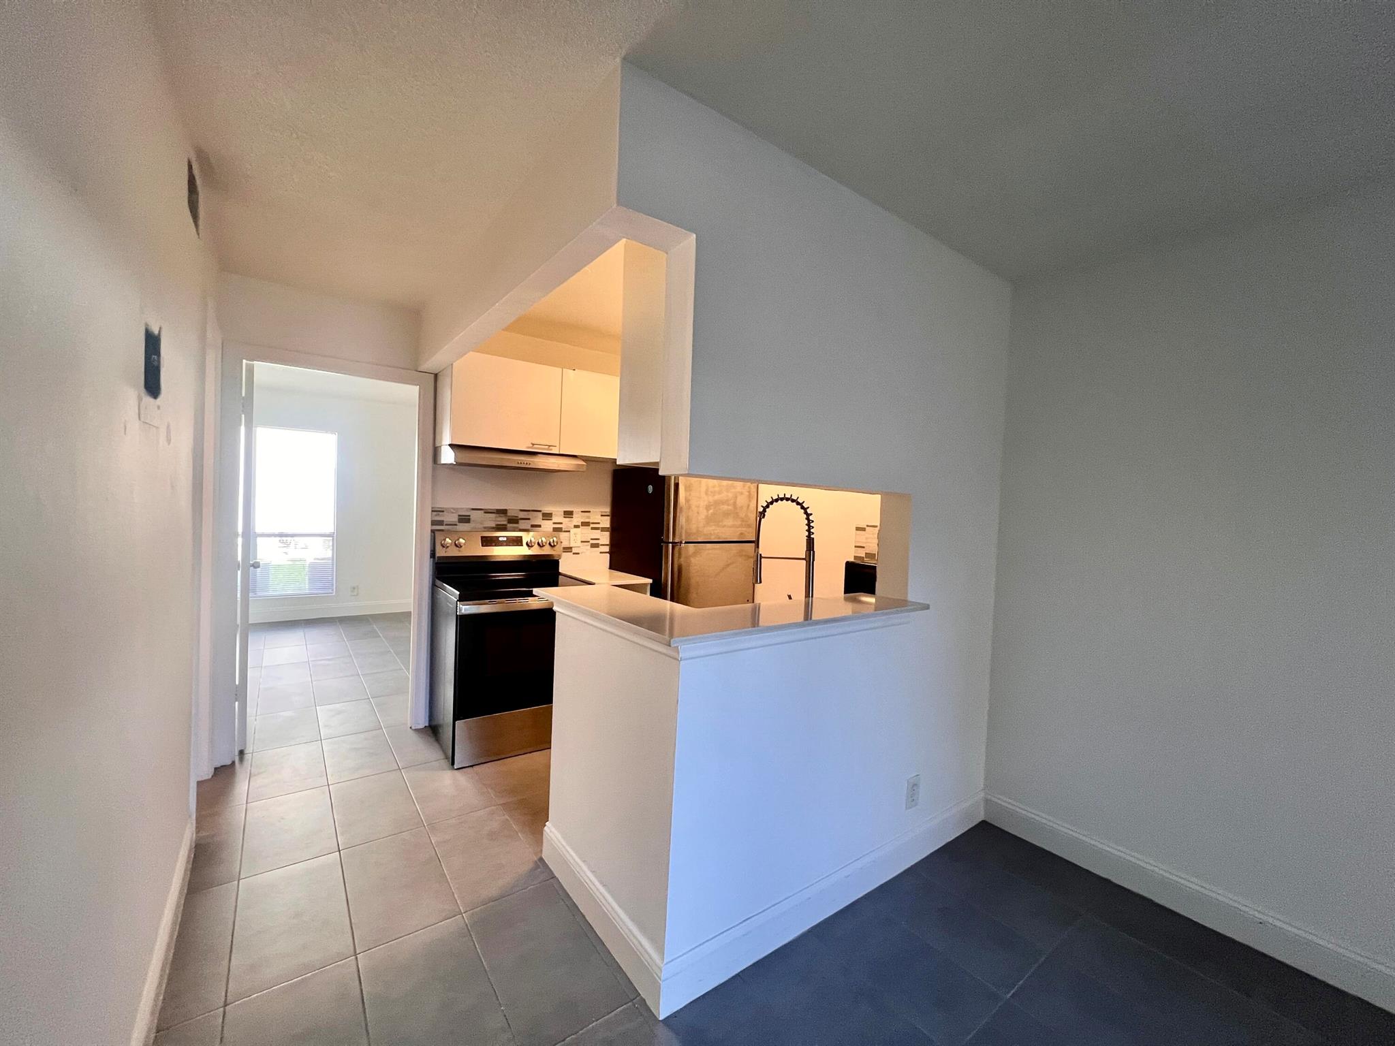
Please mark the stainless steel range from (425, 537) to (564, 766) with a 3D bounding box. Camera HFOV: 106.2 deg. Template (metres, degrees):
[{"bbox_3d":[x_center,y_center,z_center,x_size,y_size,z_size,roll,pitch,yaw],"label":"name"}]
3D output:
[{"bbox_3d":[-1.125,0.668,3.205,0.763,1.205,0.730,2,1,-36],"label":"stainless steel range"}]

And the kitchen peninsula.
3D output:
[{"bbox_3d":[0.165,0.816,2.167,1.340,1.030,0.990,2,1,-36],"label":"kitchen peninsula"}]

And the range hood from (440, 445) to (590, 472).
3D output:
[{"bbox_3d":[-1.171,-0.389,3.303,0.764,0.122,0.530,2,1,-36],"label":"range hood"}]

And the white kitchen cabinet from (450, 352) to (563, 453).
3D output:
[{"bbox_3d":[-1.254,-0.724,3.347,0.650,0.545,0.340,2,1,-36],"label":"white kitchen cabinet"}]

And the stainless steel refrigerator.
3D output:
[{"bbox_3d":[-0.109,0.461,3.911,0.760,1.675,0.800,2,1,-36],"label":"stainless steel refrigerator"}]

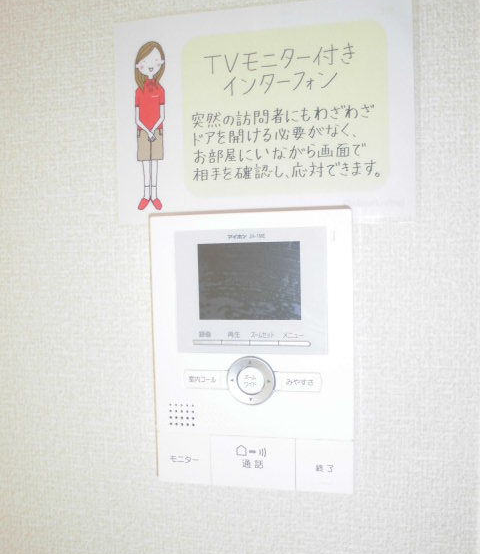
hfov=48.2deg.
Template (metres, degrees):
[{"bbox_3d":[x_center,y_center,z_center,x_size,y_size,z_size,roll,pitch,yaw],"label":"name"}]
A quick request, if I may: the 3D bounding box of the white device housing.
[{"bbox_3d":[0.009,0.052,0.383,0.139,0.192,0.025,-1,2,11],"label":"white device housing"}]

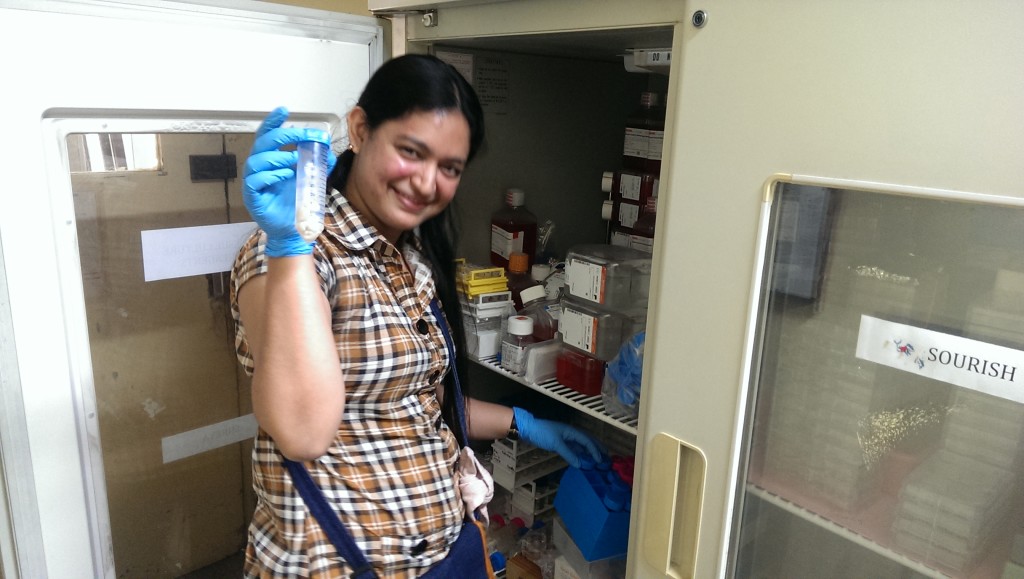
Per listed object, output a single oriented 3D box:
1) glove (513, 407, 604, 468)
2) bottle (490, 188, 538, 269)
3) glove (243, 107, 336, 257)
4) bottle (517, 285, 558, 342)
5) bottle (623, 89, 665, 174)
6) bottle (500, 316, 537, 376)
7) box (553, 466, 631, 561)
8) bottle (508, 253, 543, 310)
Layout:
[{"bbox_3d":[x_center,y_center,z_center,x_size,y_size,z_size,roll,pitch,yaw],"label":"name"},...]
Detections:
[{"bbox_3d":[0.074,0.241,1.240,0.152,0.066,0.072,29,6,-19],"label":"glove"},{"bbox_3d":[0.006,-0.120,1.550,0.074,0.165,0.074,-7,17,-33],"label":"bottle"},{"bbox_3d":[-0.230,-0.111,0.785,0.097,0.152,0.085,-2,15,-15],"label":"glove"},{"bbox_3d":[0.053,0.062,1.350,0.062,0.137,0.062,-23,10,-38],"label":"bottle"},{"bbox_3d":[0.266,-0.302,1.505,0.074,0.163,0.074,-10,18,-39],"label":"bottle"},{"bbox_3d":[0.015,0.096,1.302,0.052,0.088,0.052,-10,18,-39],"label":"bottle"},{"bbox_3d":[0.162,0.360,1.278,0.125,0.086,0.175,-2,15,-16],"label":"box"},{"bbox_3d":[0.011,0.016,1.453,0.074,0.165,0.074,-10,18,-39],"label":"bottle"}]

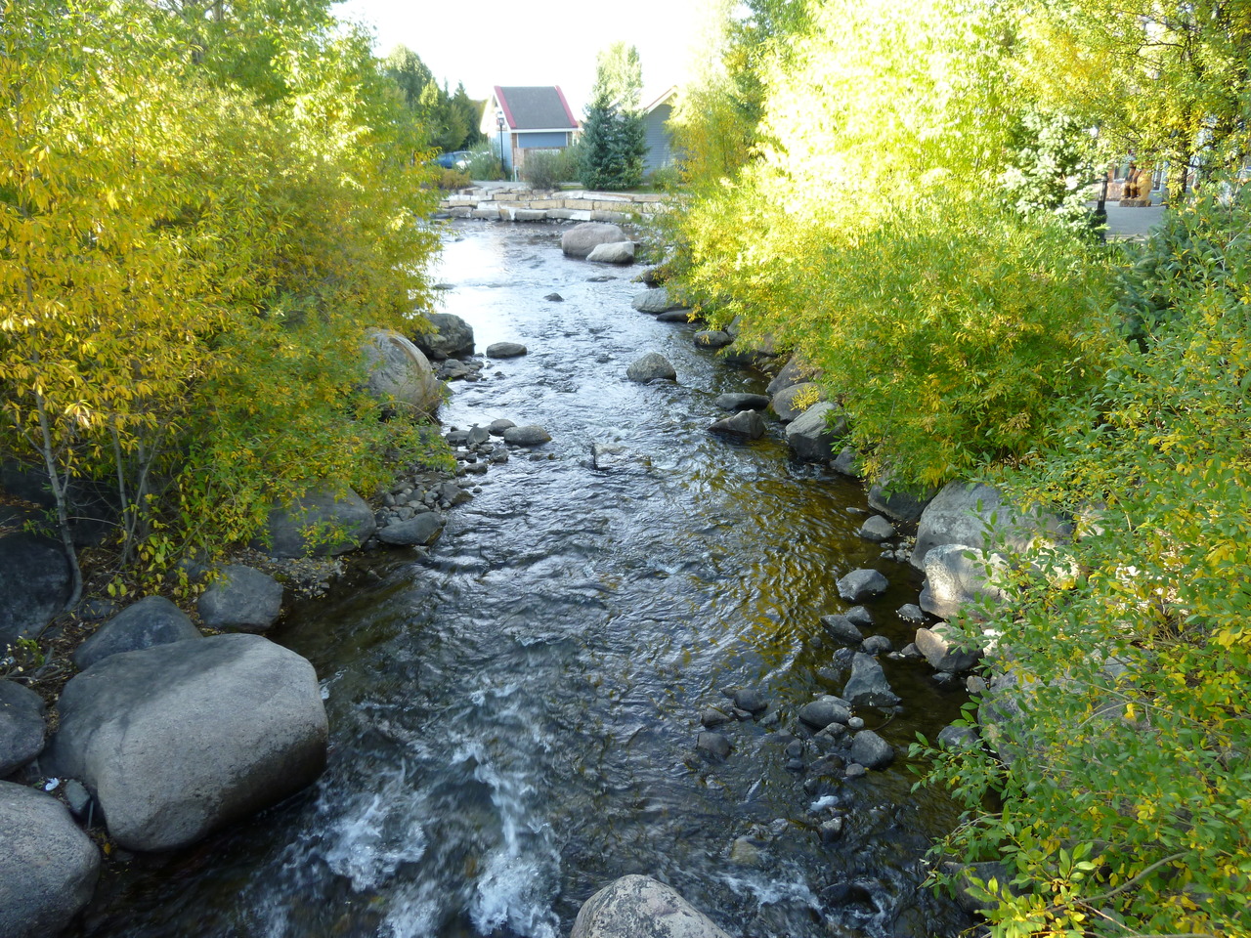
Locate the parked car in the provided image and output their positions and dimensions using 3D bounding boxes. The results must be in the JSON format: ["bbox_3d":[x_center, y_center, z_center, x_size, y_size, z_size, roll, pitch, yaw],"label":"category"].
[{"bbox_3d":[-14.209,-25.216,74.000,4.400,1.500,1.800,-12,23,-28],"label":"parked car"}]

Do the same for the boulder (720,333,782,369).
[{"bbox_3d":[2.172,-2.052,15.349,1.065,0.632,0.852,-1,20,0],"label":"boulder"}]

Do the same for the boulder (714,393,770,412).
[{"bbox_3d":[1.804,-1.036,13.965,0.869,0.215,0.521,2,20,5],"label":"boulder"}]

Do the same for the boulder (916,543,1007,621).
[{"bbox_3d":[2.790,0.918,7.377,0.738,0.583,0.628,-1,20,0],"label":"boulder"}]

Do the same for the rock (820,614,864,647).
[{"bbox_3d":[1.778,1.323,7.412,0.360,0.214,0.180,14,25,35],"label":"rock"}]

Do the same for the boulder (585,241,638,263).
[{"bbox_3d":[-0.467,-7.113,29.825,1.610,0.724,1.207,-1,20,0],"label":"boulder"}]

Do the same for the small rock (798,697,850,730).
[{"bbox_3d":[1.320,1.622,6.001,0.344,0.182,0.224,-1,20,0],"label":"small rock"}]

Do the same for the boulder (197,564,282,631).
[{"bbox_3d":[-3.205,1.085,7.538,0.637,0.534,0.541,0,20,0],"label":"boulder"}]

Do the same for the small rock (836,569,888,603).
[{"bbox_3d":[1.994,0.984,7.623,0.421,0.242,0.337,-1,20,0],"label":"small rock"}]

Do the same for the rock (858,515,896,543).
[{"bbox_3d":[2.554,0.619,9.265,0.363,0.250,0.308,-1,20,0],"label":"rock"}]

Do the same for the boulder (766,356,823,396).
[{"bbox_3d":[2.526,-1.333,13.321,0.872,0.700,0.741,-1,20,0],"label":"boulder"}]

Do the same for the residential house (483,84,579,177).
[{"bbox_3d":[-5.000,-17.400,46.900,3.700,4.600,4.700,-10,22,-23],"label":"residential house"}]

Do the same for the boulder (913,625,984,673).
[{"bbox_3d":[2.539,1.400,7.087,0.502,0.316,0.377,7,21,19],"label":"boulder"}]

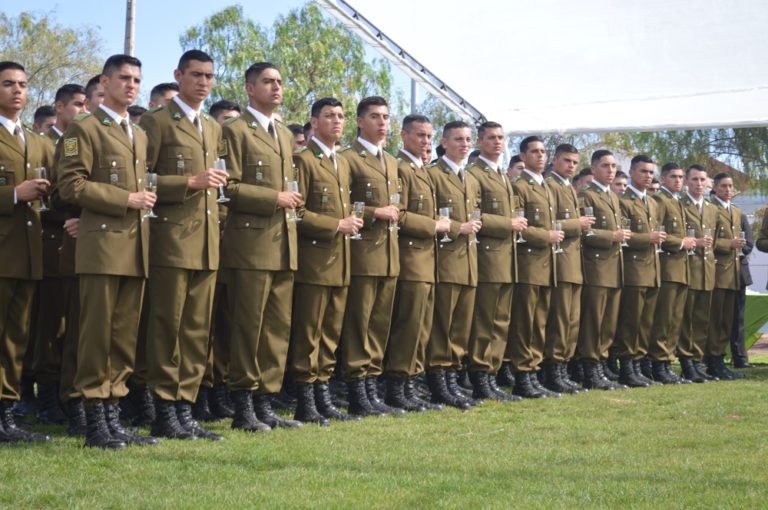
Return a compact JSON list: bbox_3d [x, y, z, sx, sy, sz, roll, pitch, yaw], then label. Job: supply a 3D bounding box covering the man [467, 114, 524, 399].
[{"bbox_3d":[0.720,0.033,11.380,0.380,1.798,0.500,0,-1,32],"label":"man"}]

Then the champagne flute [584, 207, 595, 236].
[{"bbox_3d":[1.433,-0.233,12.180,0.060,0.205,0.060,-2,-1,0],"label":"champagne flute"}]

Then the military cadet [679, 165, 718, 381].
[{"bbox_3d":[2.611,0.145,14.480,0.500,1.782,0.380,1,-1,-29],"label":"military cadet"}]

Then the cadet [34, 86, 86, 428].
[{"bbox_3d":[-1.627,-0.010,8.950,0.380,1.737,0.500,0,-1,32],"label":"cadet"}]

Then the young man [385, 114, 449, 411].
[{"bbox_3d":[0.195,0.039,10.365,0.420,1.749,0.520,1,0,30],"label":"young man"}]

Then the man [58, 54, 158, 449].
[{"bbox_3d":[-1.226,-0.022,8.015,0.420,1.796,0.520,1,0,30],"label":"man"}]

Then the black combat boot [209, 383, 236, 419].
[{"bbox_3d":[-0.865,0.772,9.420,0.280,0.220,0.110,1,0,32],"label":"black combat boot"}]

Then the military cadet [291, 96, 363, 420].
[{"bbox_3d":[-0.312,0.026,9.404,0.420,1.750,0.520,1,0,33],"label":"military cadet"}]

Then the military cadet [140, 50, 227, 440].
[{"bbox_3d":[-0.943,-0.053,8.503,0.420,1.887,0.520,1,0,34],"label":"military cadet"}]

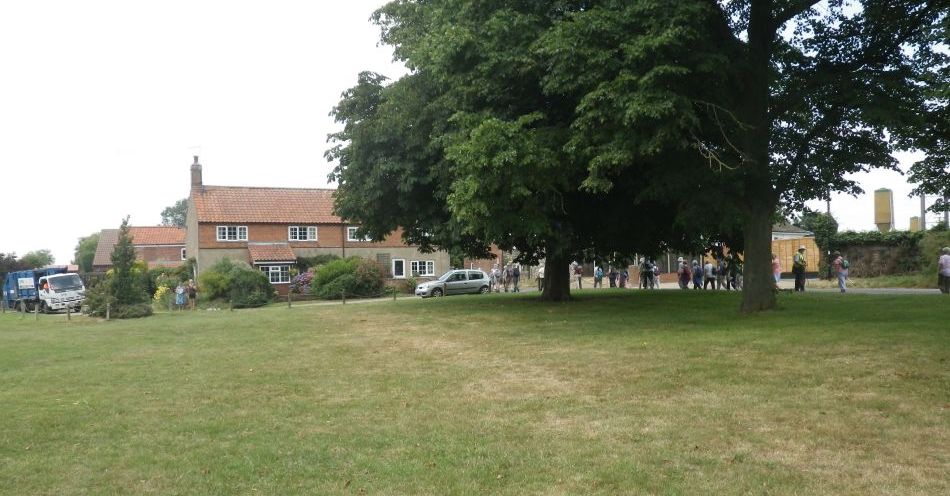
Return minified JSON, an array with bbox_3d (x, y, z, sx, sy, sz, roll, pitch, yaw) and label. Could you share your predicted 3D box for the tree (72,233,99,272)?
[{"bbox_3d":[-38.166,1.340,70.000,4.200,5.559,4.000,-1,-1,-29],"label":"tree"}]

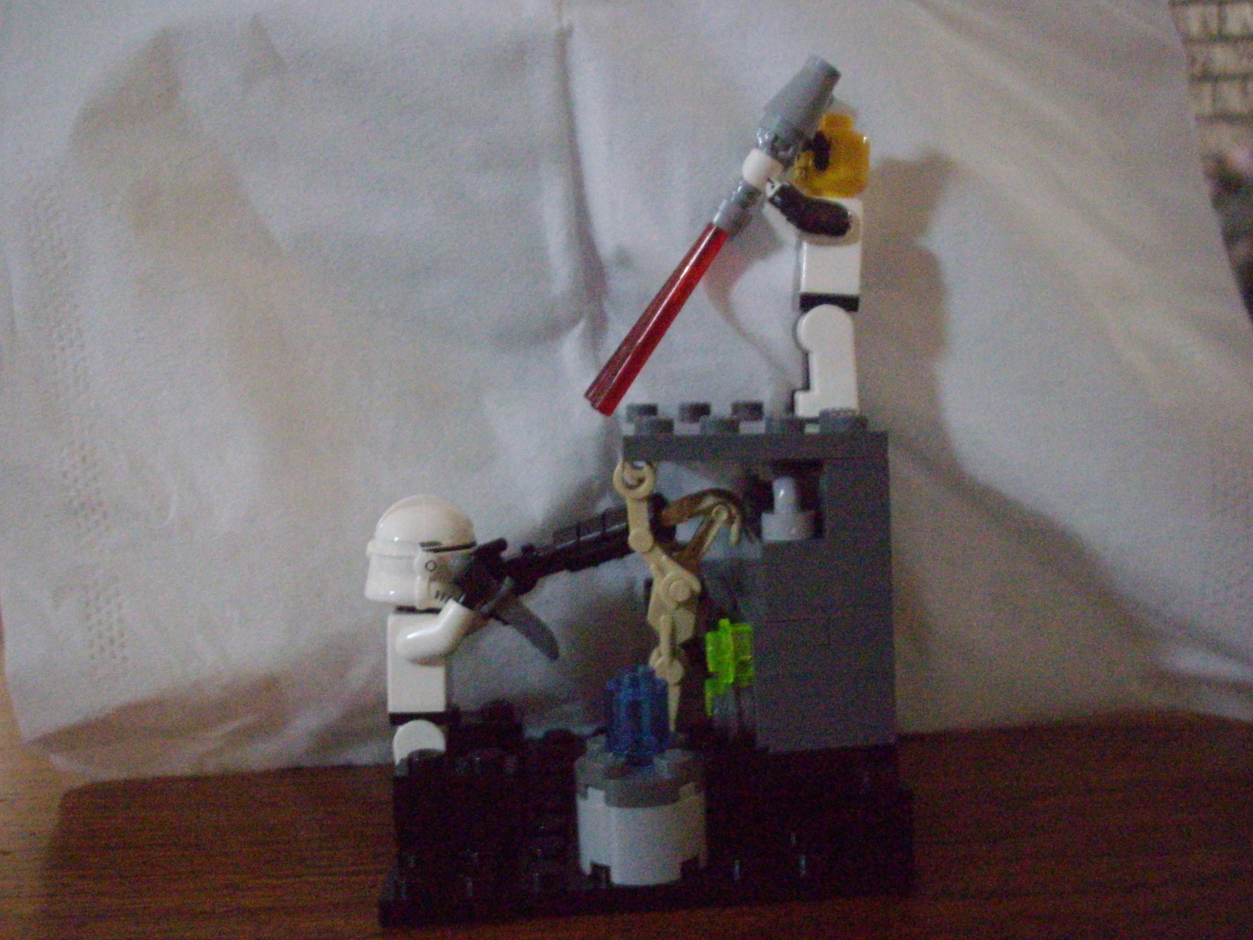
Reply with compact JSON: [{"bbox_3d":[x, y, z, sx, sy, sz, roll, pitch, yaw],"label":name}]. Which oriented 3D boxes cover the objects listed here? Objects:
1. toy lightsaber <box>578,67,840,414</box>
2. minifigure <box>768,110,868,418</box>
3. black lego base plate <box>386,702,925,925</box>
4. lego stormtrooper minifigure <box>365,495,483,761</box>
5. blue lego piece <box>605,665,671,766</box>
[{"bbox_3d":[0.011,-0.030,0.174,0.007,0.053,0.007,34,5,-5],"label":"toy lightsaber"},{"bbox_3d":[0.026,-0.027,0.183,0.015,0.041,0.019,-3,7,-1],"label":"minifigure"},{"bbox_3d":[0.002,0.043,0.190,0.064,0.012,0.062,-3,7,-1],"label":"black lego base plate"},{"bbox_3d":[-0.028,0.025,0.188,0.017,0.044,0.019,-3,7,-1],"label":"lego stormtrooper minifigure"},{"bbox_3d":[0.001,0.030,0.166,0.008,0.011,0.008,-3,7,-1],"label":"blue lego piece"}]

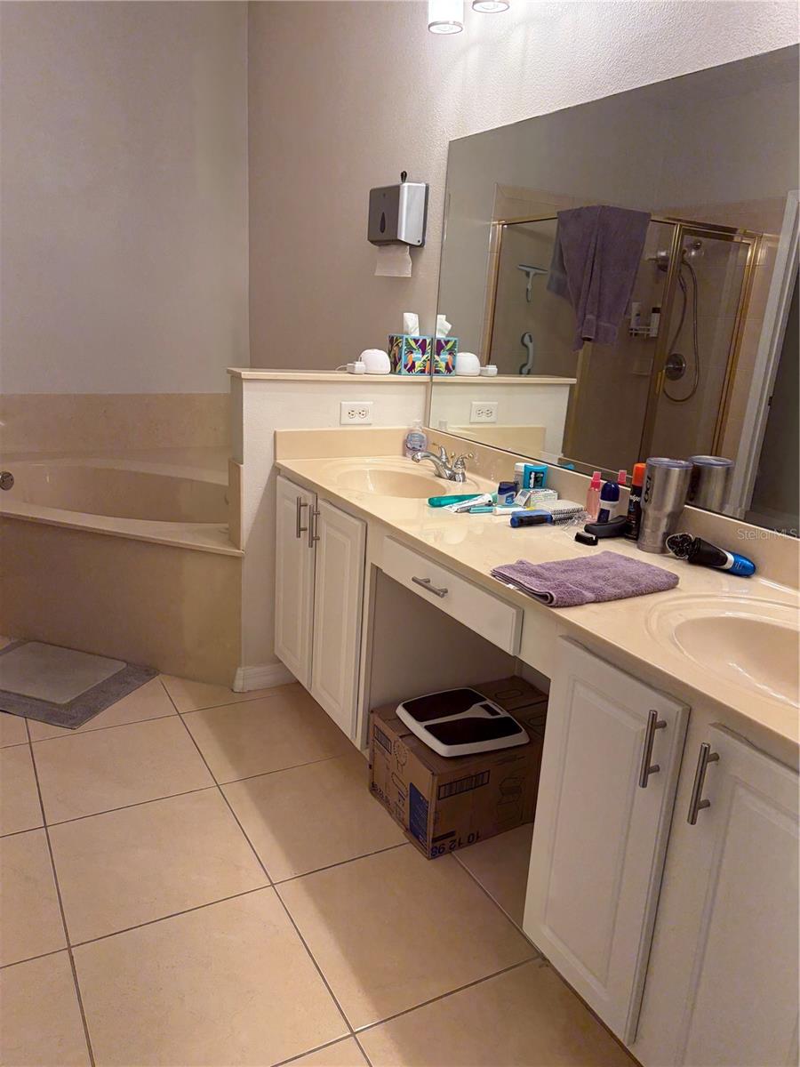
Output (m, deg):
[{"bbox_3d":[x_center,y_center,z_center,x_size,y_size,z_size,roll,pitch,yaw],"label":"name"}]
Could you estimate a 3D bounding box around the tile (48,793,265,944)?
[{"bbox_3d":[-0.585,0.771,1.915,0.430,0.010,0.430,-5,18,-28],"label":"tile"}]

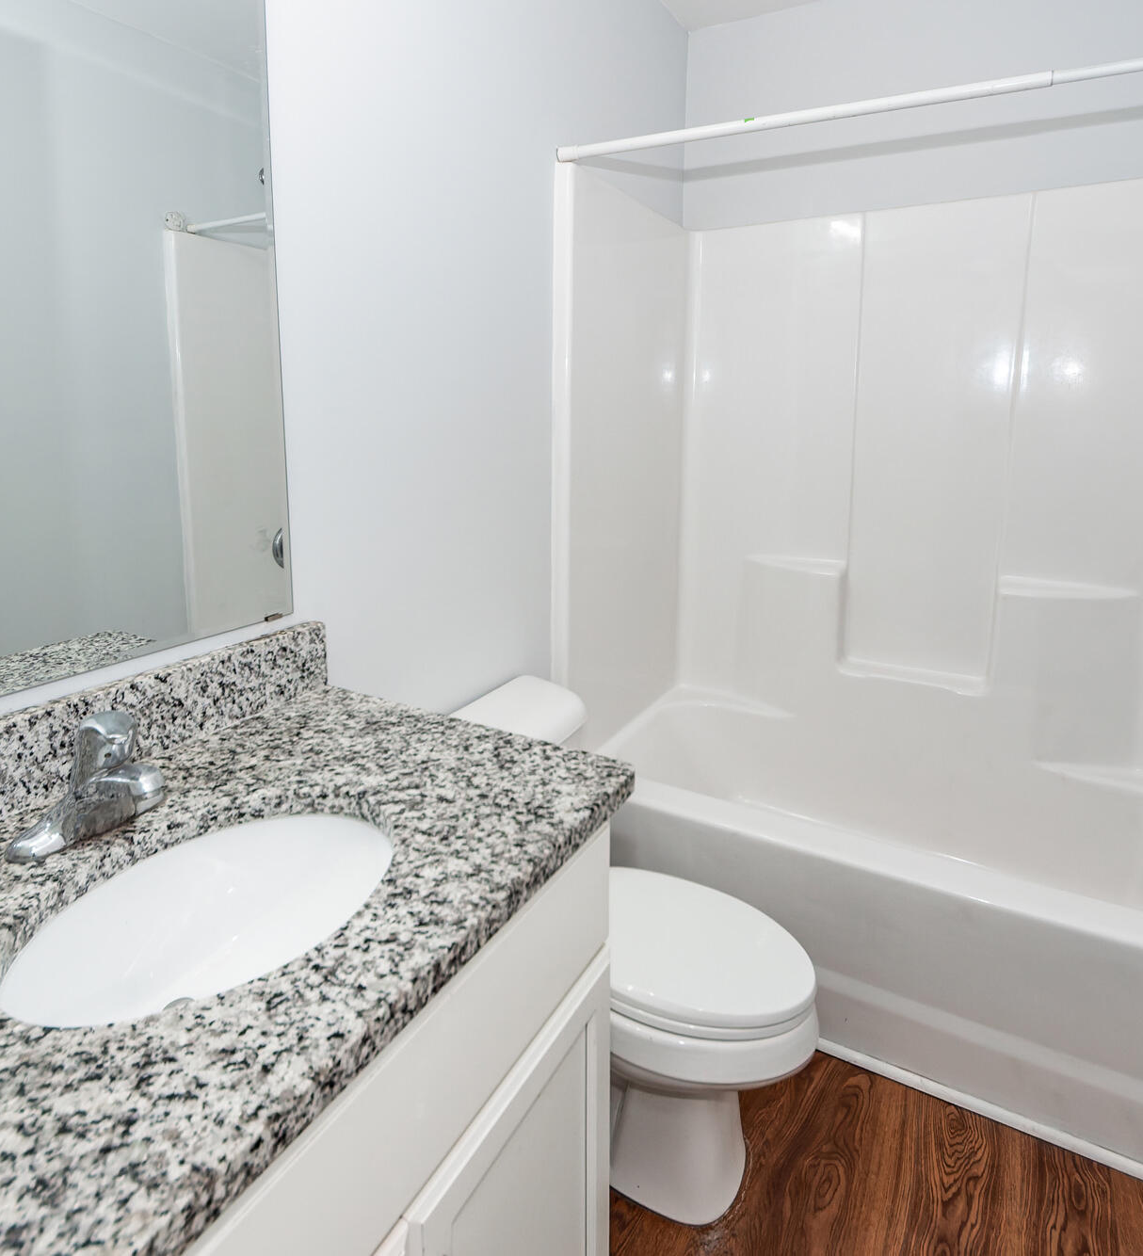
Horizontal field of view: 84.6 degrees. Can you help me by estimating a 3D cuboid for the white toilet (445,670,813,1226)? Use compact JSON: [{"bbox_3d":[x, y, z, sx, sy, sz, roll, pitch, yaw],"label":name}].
[{"bbox_3d":[0.087,0.594,1.331,0.740,0.740,0.440,6,13,34],"label":"white toilet"}]

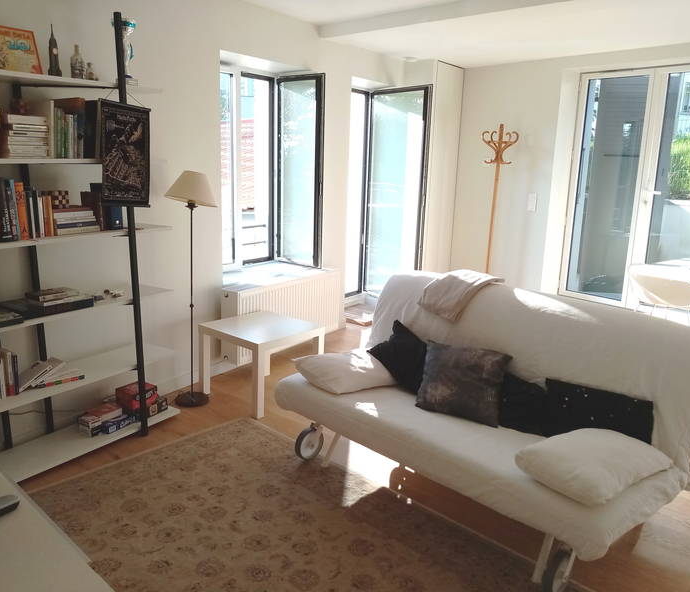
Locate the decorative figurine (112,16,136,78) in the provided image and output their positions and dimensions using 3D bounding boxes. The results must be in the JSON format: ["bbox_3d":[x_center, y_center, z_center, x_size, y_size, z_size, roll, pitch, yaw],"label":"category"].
[{"bbox_3d":[-1.065,-1.183,2.861,0.120,0.298,0.120,11,16,34],"label":"decorative figurine"}]

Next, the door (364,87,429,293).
[{"bbox_3d":[0.453,-0.894,5.520,0.080,1.950,0.900,-6,16,-30],"label":"door"}]

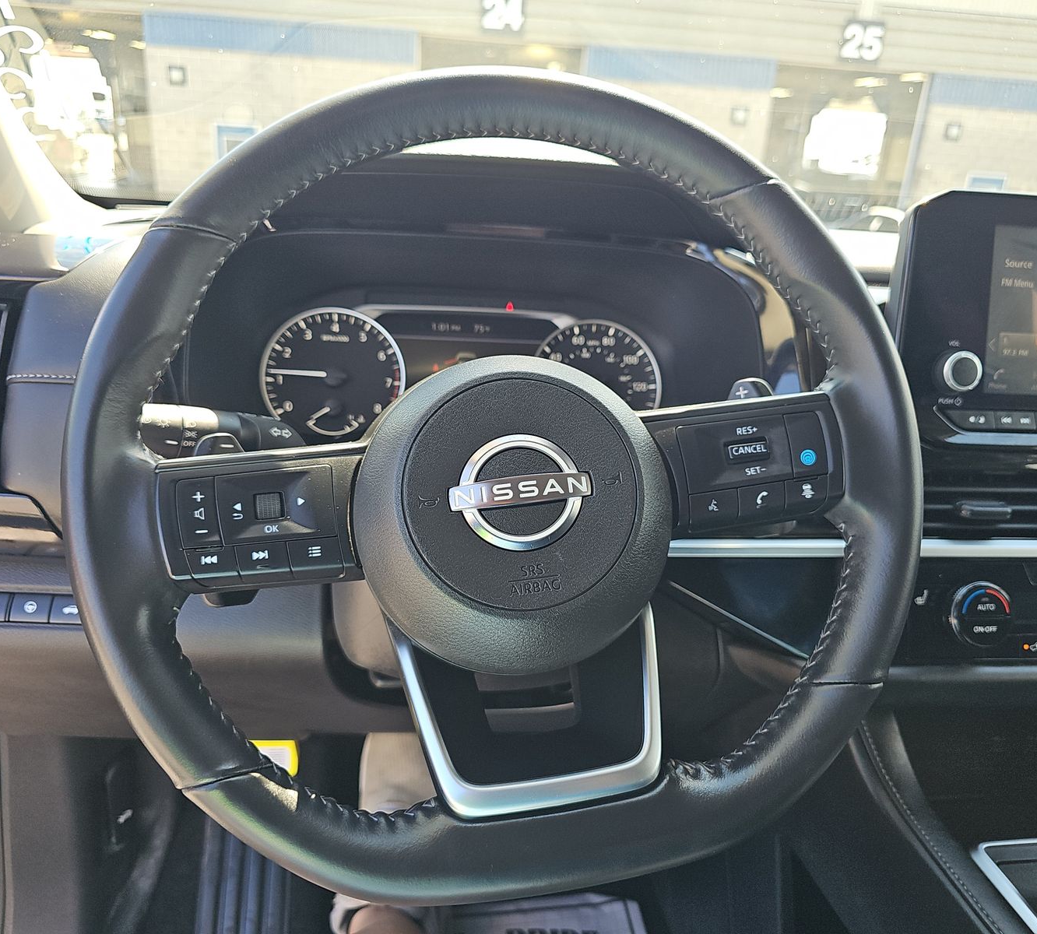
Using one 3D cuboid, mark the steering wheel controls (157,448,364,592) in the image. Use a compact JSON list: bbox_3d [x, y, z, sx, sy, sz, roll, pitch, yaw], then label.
[{"bbox_3d":[-0.111,0.026,0.371,0.087,0.060,0.026,-5,-9,-7],"label":"steering wheel controls"}]

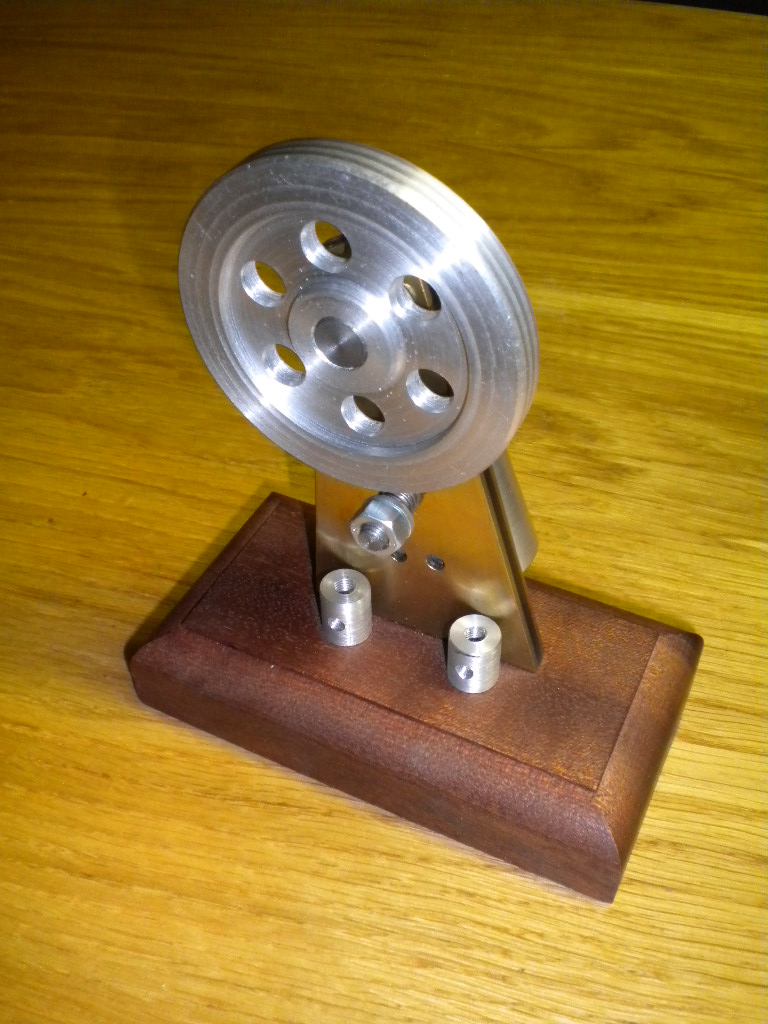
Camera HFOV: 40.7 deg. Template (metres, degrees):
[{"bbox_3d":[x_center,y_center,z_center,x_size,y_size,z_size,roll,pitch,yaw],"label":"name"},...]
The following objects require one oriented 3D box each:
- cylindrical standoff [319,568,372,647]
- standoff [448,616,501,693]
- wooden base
[{"bbox_3d":[-0.008,0.020,0.217,0.010,0.012,0.010,-1,43,1],"label":"cylindrical standoff"},{"bbox_3d":[0.018,0.028,0.207,0.010,0.012,0.010,-1,43,1],"label":"standoff"},{"bbox_3d":[0.007,0.033,0.228,0.110,0.022,0.059,18,46,20],"label":"wooden base"}]

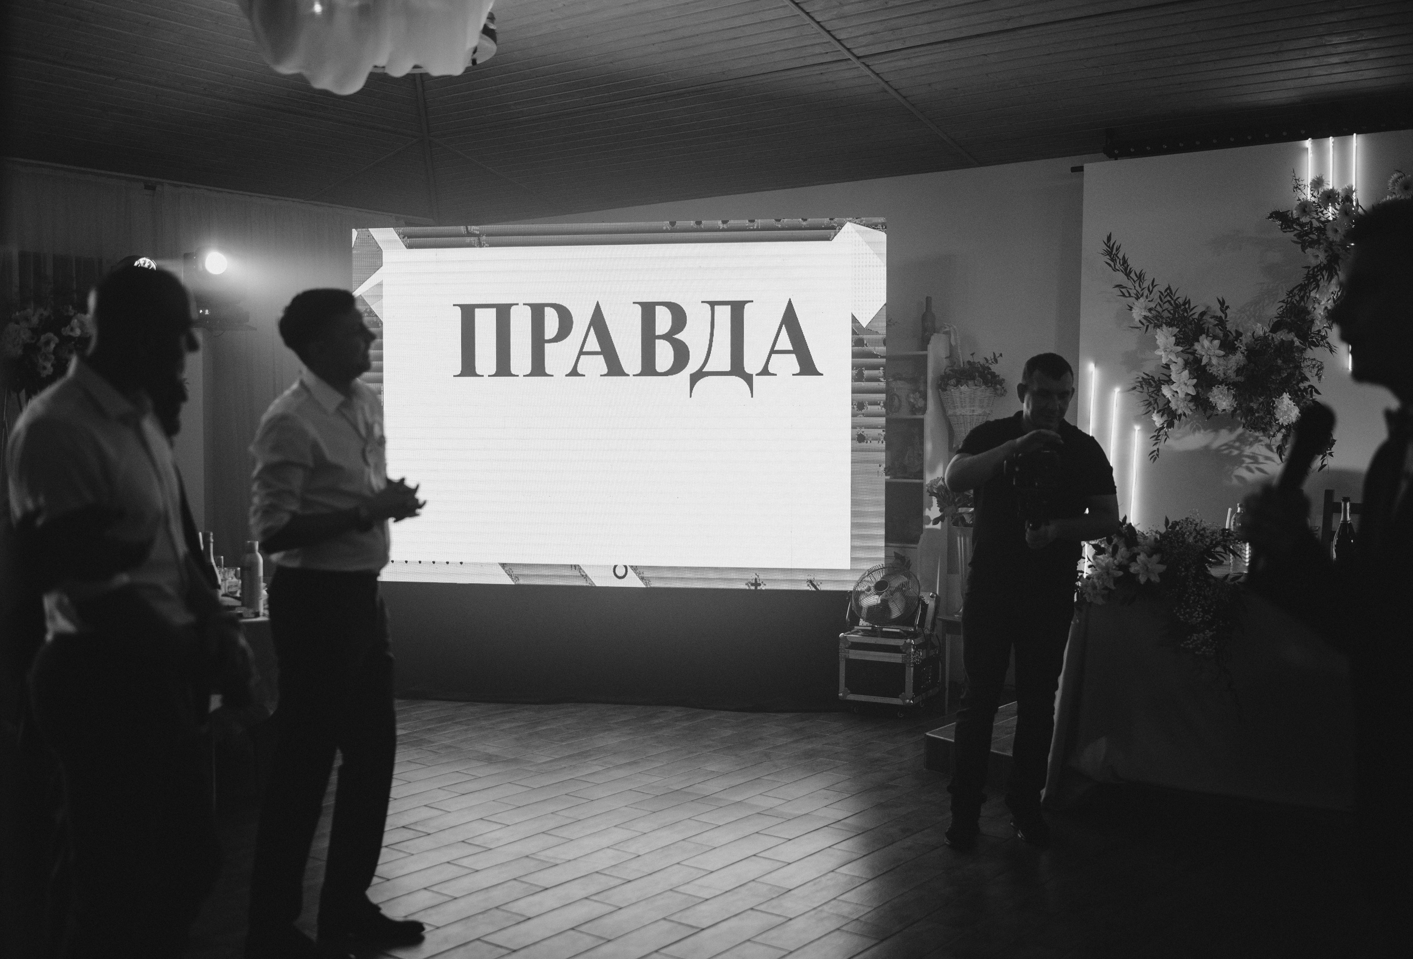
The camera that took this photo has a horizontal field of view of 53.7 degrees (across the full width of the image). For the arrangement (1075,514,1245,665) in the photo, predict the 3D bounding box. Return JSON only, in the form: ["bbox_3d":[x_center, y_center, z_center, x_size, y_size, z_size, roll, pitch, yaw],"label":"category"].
[{"bbox_3d":[1.745,0.422,5.382,0.560,0.530,0.360,1,3,30],"label":"arrangement"}]

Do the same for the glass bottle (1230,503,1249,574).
[{"bbox_3d":[2.121,0.235,5.564,0.071,0.285,0.071,1,3,30],"label":"glass bottle"}]

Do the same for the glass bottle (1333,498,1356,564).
[{"bbox_3d":[2.519,0.233,5.514,0.088,0.315,0.088,1,3,30],"label":"glass bottle"}]

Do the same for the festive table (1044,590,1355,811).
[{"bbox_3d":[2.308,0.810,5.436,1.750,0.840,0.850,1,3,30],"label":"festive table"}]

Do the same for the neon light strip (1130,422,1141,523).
[{"bbox_3d":[2.072,0.231,6.765,0.035,1.000,0.030,2,3,33],"label":"neon light strip"}]

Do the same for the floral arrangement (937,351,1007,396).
[{"bbox_3d":[1.403,-0.561,7.383,0.350,0.220,0.280,2,3,32],"label":"floral arrangement"}]

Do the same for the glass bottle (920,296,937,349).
[{"bbox_3d":[1.225,-0.866,7.721,0.076,0.300,0.076,1,3,30],"label":"glass bottle"}]

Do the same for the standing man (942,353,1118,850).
[{"bbox_3d":[1.171,0.439,5.052,0.620,1.750,0.480,0,2,9],"label":"standing man"}]

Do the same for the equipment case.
[{"bbox_3d":[0.984,0.918,7.414,0.420,0.600,0.460,1,3,27],"label":"equipment case"}]

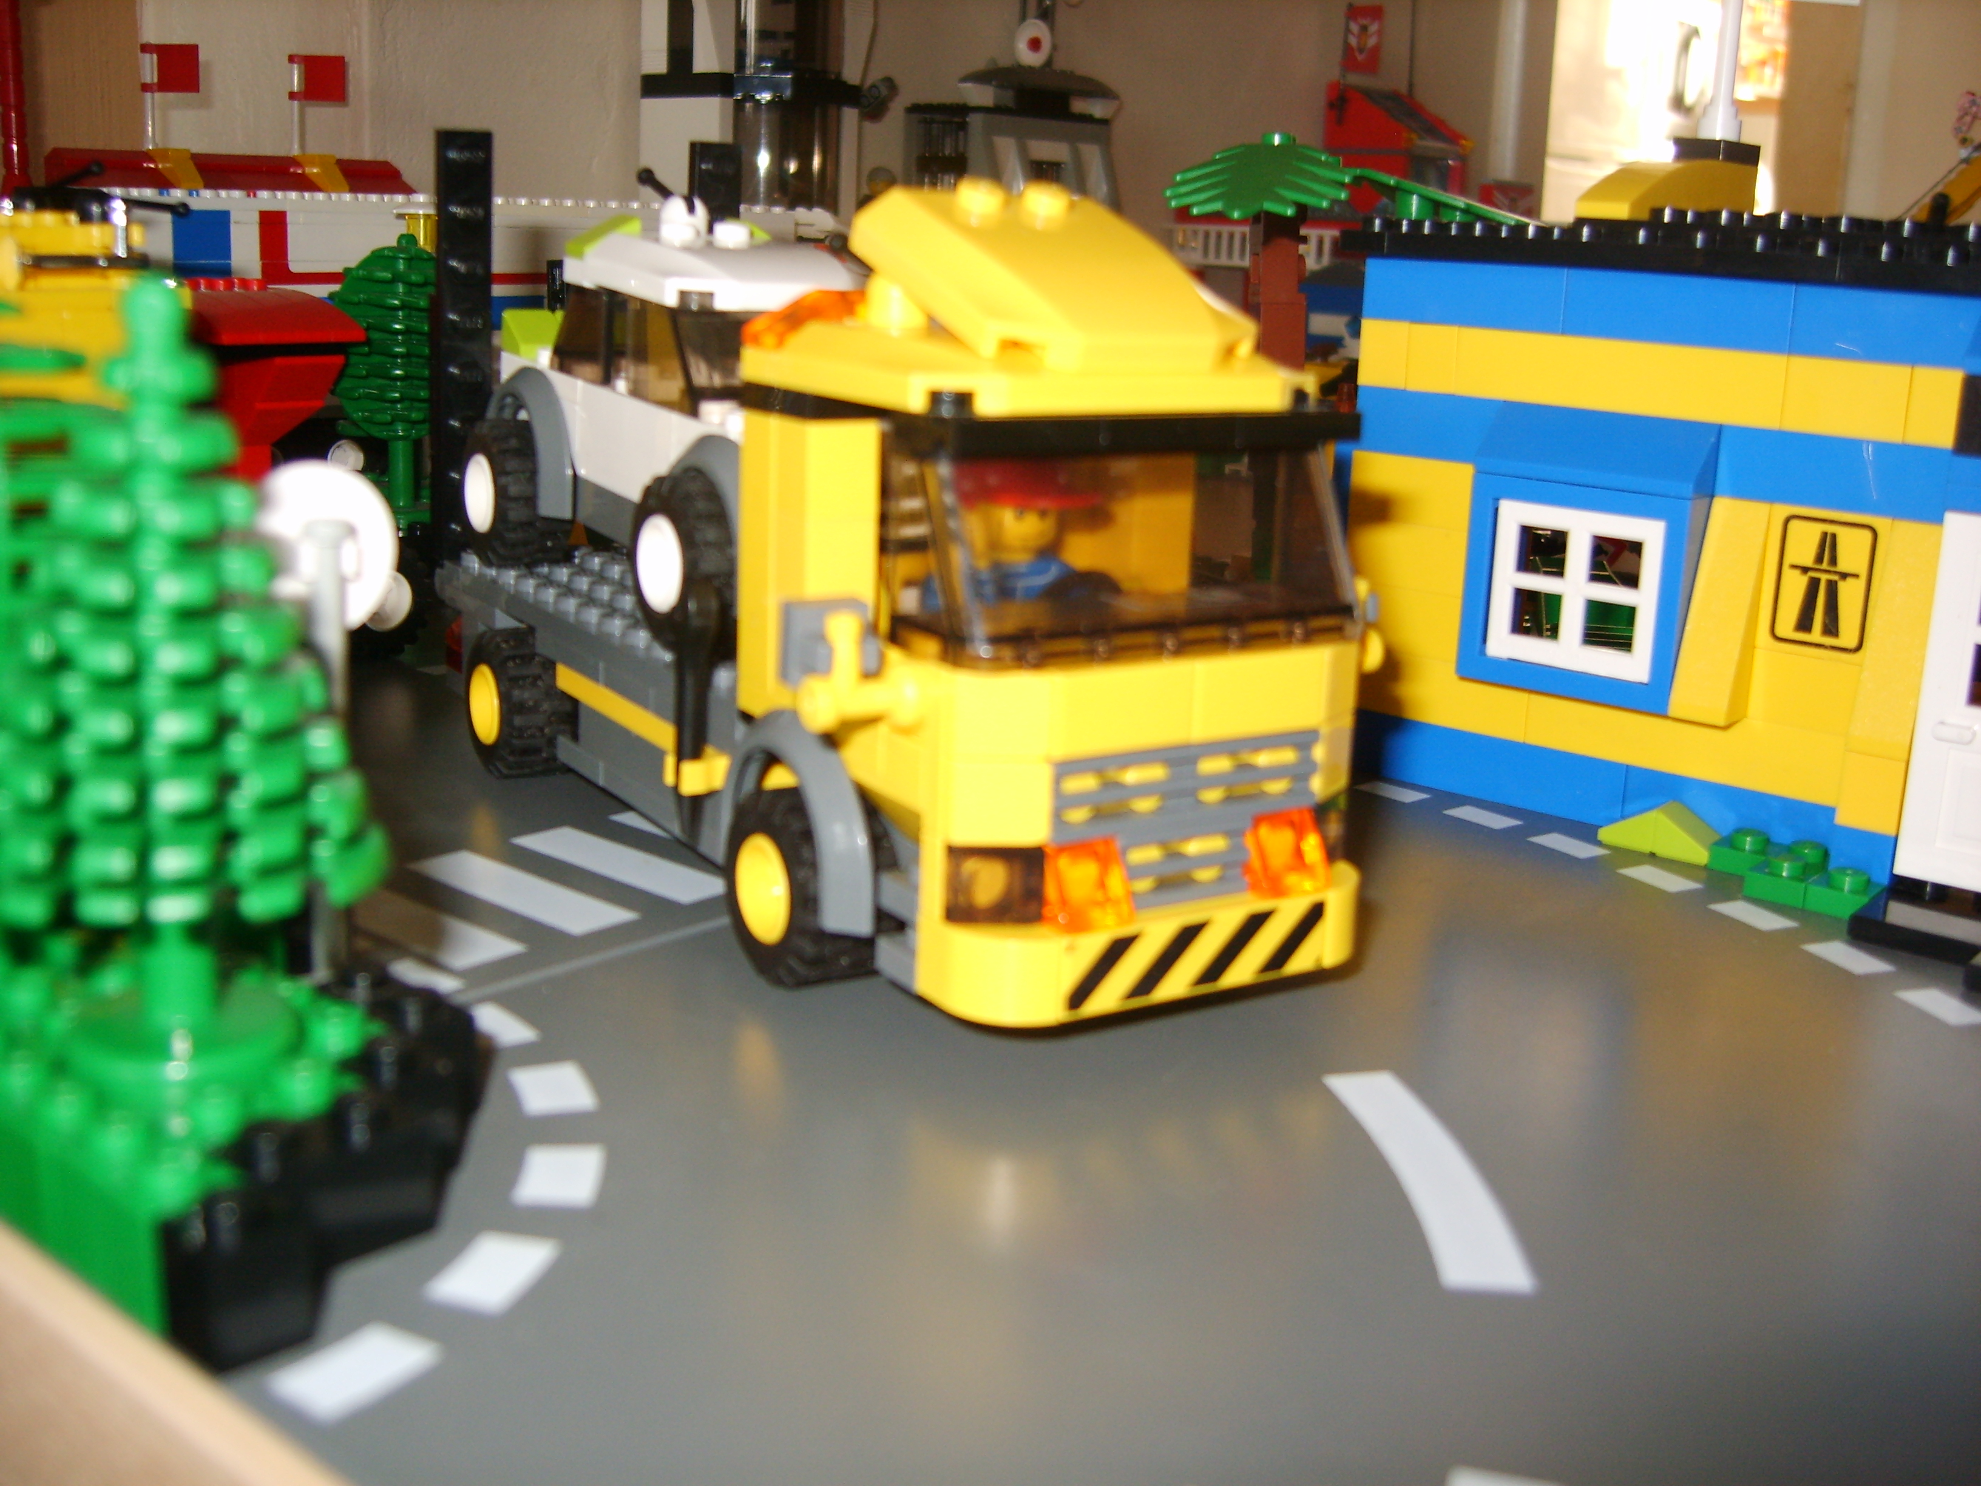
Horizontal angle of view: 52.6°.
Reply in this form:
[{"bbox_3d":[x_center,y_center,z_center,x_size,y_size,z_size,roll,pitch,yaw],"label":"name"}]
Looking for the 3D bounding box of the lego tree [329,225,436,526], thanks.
[{"bbox_3d":[-0.118,-0.073,0.403,0.031,0.058,0.031,15,19,41],"label":"lego tree"}]

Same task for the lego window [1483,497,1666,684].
[{"bbox_3d":[0.080,-0.021,0.272,0.024,0.022,0.004,15,19,41],"label":"lego window"}]

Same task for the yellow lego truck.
[{"bbox_3d":[-0.022,-0.027,0.253,0.062,0.083,0.163,-7,17,-32],"label":"yellow lego truck"}]

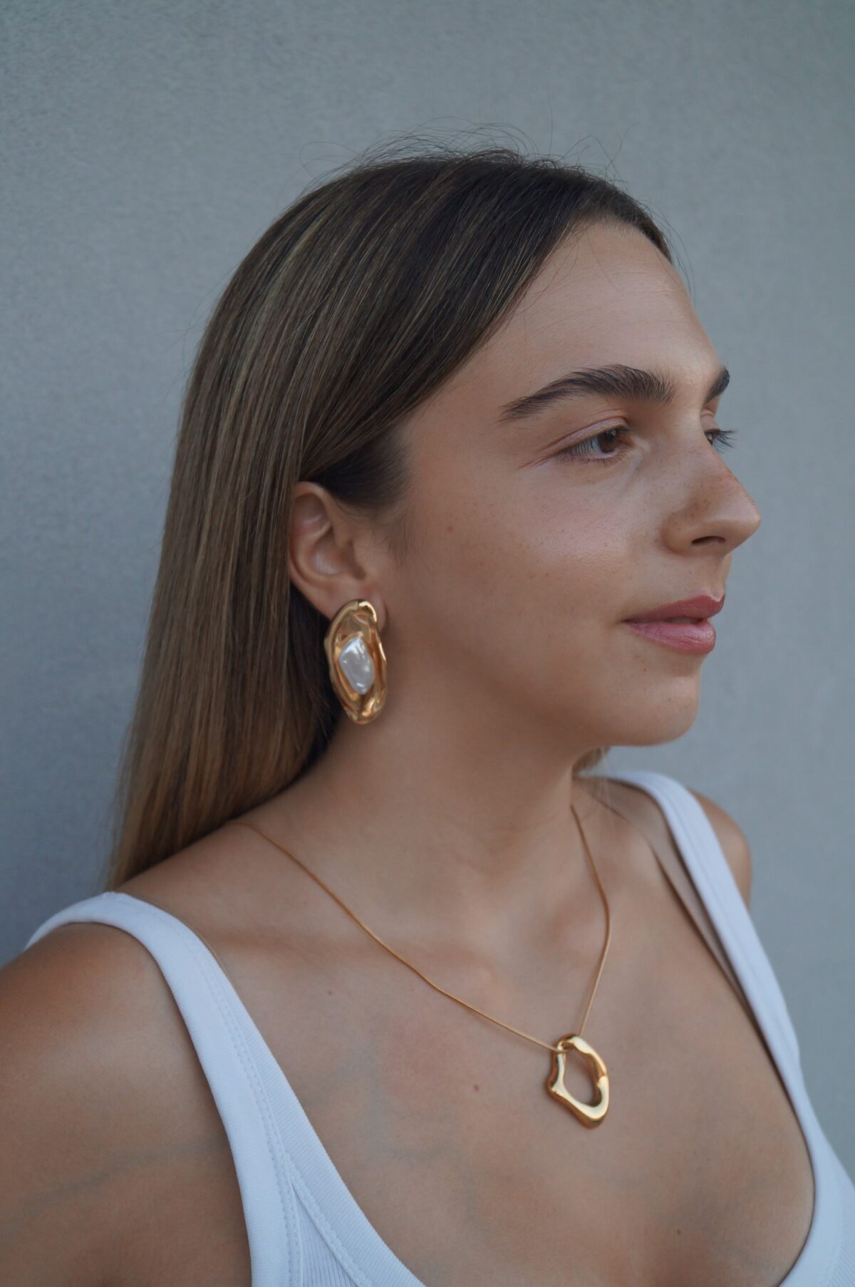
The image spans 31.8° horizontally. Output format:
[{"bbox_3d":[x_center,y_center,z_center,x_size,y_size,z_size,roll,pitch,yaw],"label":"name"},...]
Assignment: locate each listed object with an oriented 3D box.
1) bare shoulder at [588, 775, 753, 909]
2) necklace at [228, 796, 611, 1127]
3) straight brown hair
[{"bbox_3d":[0.115,0.092,0.692,0.120,0.080,0.090,-4,5,-42],"label":"bare shoulder"},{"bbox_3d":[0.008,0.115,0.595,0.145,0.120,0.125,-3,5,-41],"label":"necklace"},{"bbox_3d":[-0.010,-0.045,0.622,0.245,0.315,0.180,3,5,36],"label":"straight brown hair"}]

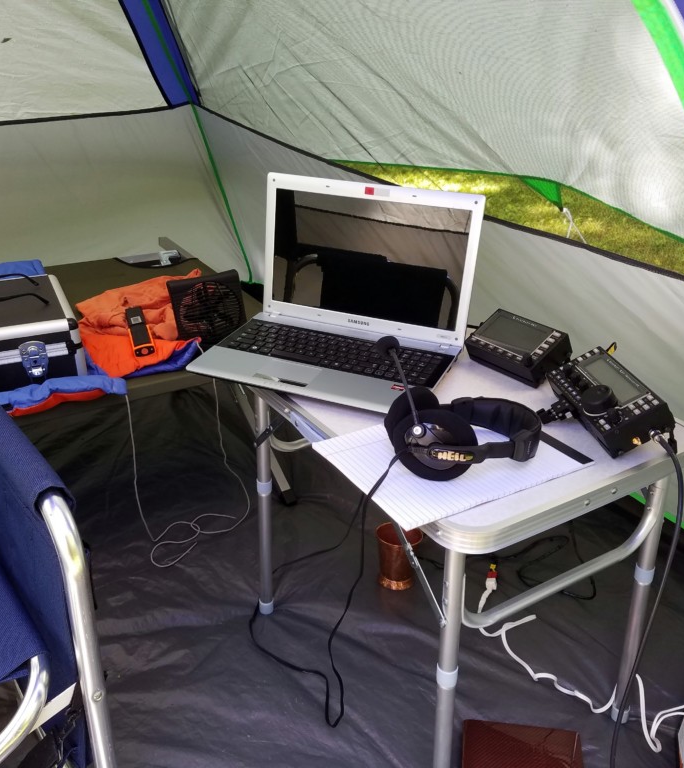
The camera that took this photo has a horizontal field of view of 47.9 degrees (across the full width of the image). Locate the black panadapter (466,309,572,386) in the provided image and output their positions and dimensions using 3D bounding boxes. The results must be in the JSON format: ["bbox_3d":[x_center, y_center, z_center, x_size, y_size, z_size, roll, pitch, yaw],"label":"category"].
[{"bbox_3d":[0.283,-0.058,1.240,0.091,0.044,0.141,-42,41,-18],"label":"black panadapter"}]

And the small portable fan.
[{"bbox_3d":[-0.299,-0.162,1.676,0.160,0.148,0.060,-14,13,-28],"label":"small portable fan"}]

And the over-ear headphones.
[{"bbox_3d":[0.153,0.055,0.969,0.193,0.100,0.120,-4,26,-7],"label":"over-ear headphones"}]

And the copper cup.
[{"bbox_3d":[0.110,0.341,1.509,0.091,0.119,0.091,1,24,0],"label":"copper cup"}]

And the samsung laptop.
[{"bbox_3d":[-0.011,-0.147,1.203,0.380,0.274,0.302,12,30,21],"label":"samsung laptop"}]

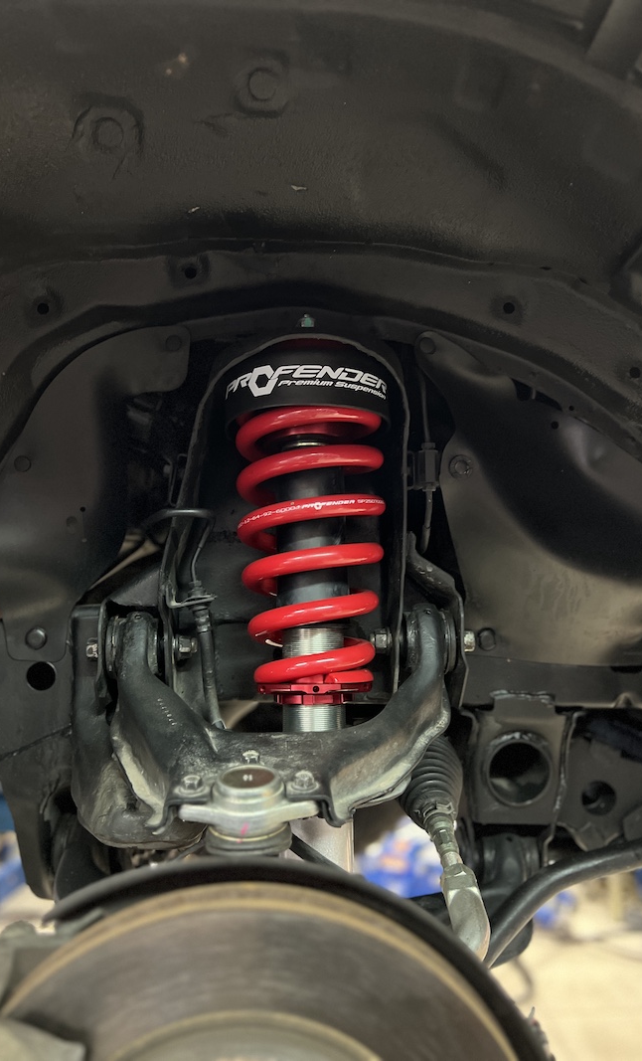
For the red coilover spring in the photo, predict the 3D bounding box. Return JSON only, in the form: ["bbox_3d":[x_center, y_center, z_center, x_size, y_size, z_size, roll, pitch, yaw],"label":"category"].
[{"bbox_3d":[-0.008,0.018,0.671,0.124,0.245,0.124,-2,-11,0],"label":"red coilover spring"}]

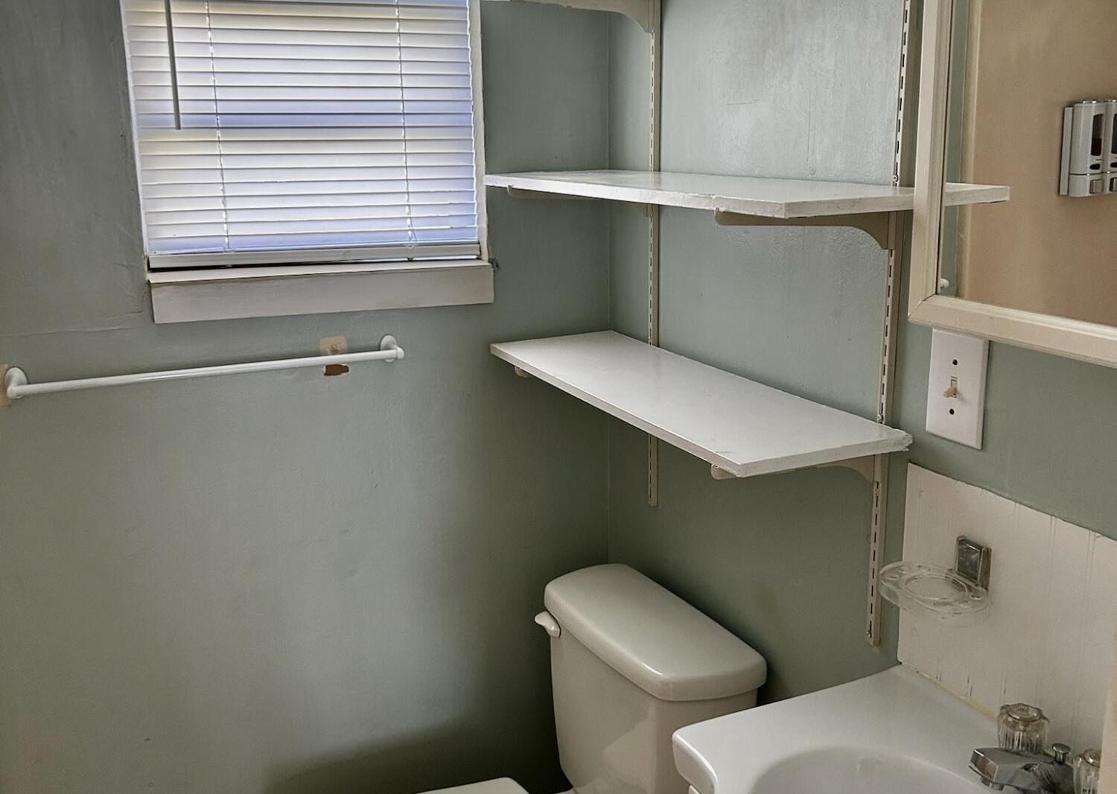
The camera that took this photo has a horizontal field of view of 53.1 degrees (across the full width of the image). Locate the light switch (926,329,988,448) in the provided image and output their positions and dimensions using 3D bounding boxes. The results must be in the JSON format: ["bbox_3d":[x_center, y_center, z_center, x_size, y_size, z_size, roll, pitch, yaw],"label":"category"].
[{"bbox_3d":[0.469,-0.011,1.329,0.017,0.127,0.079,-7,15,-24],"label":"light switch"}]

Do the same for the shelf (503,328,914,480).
[{"bbox_3d":[0.156,-0.013,1.712,0.245,0.019,0.803,-7,15,-24],"label":"shelf"}]

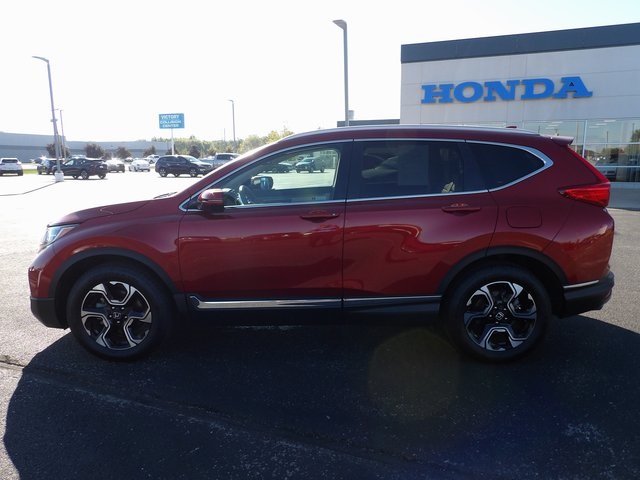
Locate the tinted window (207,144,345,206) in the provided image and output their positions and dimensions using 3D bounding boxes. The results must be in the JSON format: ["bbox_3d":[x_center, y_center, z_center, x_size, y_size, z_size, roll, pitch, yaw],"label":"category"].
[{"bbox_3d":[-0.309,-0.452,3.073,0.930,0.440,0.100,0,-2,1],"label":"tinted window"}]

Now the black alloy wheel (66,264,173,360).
[{"bbox_3d":[-1.415,0.506,3.198,0.735,0.735,0.235,0,10,1],"label":"black alloy wheel"}]

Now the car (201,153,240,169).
[{"bbox_3d":[-8.191,-7.065,41.300,5.750,1.930,2.000,4,11,20],"label":"car"}]

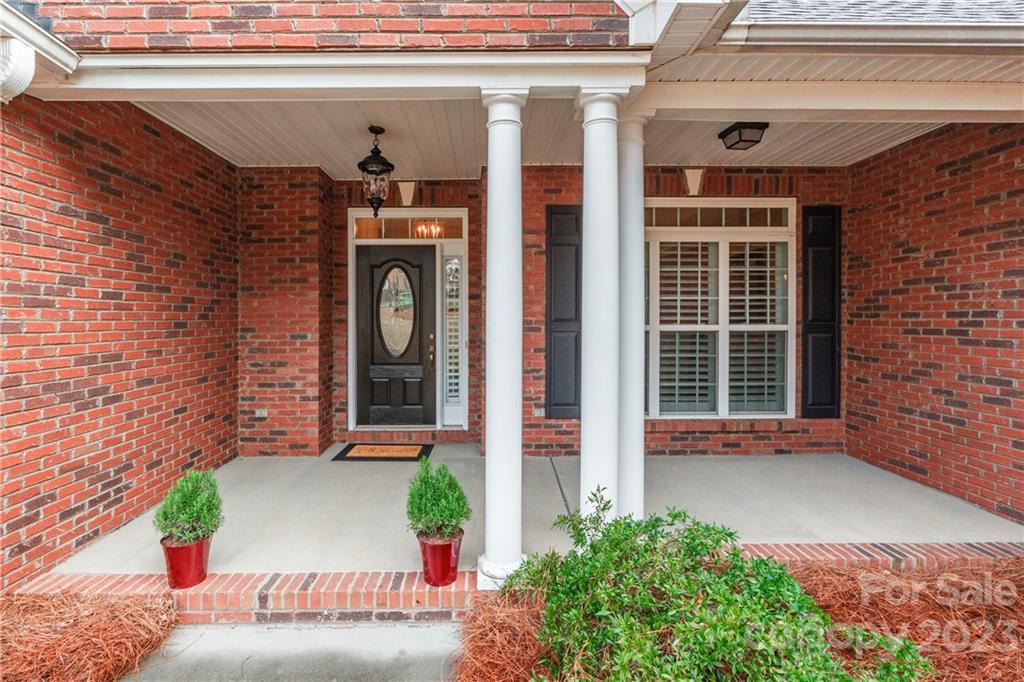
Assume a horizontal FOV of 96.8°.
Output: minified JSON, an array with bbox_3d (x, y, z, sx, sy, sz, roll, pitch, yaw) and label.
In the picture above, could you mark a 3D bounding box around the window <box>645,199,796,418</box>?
[{"bbox_3d":[1.840,-0.327,4.600,2.070,2.210,0.100,0,2,-1],"label":"window"}]

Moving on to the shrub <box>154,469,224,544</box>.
[{"bbox_3d":[-1.740,0.882,2.450,0.320,0.380,0.320,0,1,-2],"label":"shrub"}]

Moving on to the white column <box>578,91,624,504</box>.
[{"bbox_3d":[0.482,-0.020,2.480,0.255,2.600,0.255,0,1,-2],"label":"white column"}]

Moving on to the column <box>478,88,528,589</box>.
[{"bbox_3d":[-0.040,-0.020,2.480,0.265,2.600,0.265,0,1,-2],"label":"column"}]

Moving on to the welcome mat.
[{"bbox_3d":[-1.300,1.147,4.670,0.910,0.015,0.570,0,1,-2],"label":"welcome mat"}]

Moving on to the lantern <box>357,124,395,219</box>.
[{"bbox_3d":[-1.095,-1.370,3.670,0.285,0.710,0.285,0,2,-1],"label":"lantern"}]

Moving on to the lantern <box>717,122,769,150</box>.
[{"bbox_3d":[1.830,-1.620,3.620,0.250,0.135,0.250,0,1,-2],"label":"lantern"}]

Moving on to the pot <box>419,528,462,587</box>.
[{"bbox_3d":[-0.374,1.130,2.400,0.243,0.220,0.243,0,2,-1],"label":"pot"}]

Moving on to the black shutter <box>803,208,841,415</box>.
[{"bbox_3d":[3.066,-0.282,4.500,0.376,2.090,0.040,0,1,-2],"label":"black shutter"}]

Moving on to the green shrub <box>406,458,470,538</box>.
[{"bbox_3d":[-0.399,0.845,2.460,0.330,0.390,0.330,0,1,-2],"label":"green shrub"}]

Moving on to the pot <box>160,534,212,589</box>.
[{"bbox_3d":[-1.700,1.145,2.390,0.238,0.218,0.238,0,2,0],"label":"pot"}]

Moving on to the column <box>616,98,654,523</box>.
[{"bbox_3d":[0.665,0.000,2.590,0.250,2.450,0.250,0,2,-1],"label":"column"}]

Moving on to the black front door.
[{"bbox_3d":[-1.290,-0.060,5.080,0.905,2.030,0.055,0,2,-1],"label":"black front door"}]

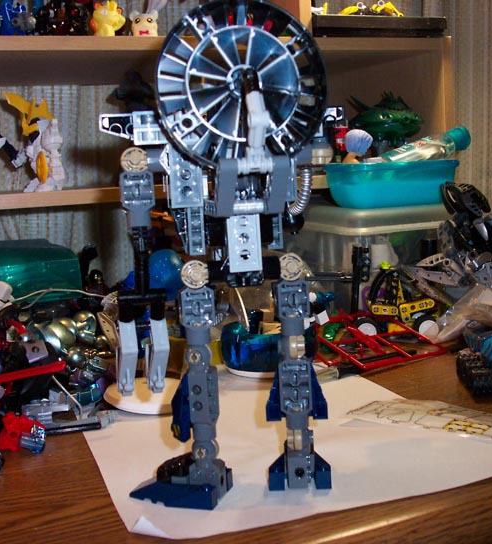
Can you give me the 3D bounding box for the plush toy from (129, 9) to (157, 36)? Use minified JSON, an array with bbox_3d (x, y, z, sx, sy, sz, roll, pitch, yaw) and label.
[{"bbox_3d":[-0.116,-0.279,0.900,0.030,0.037,0.027,-4,7,-10],"label":"plush toy"}]

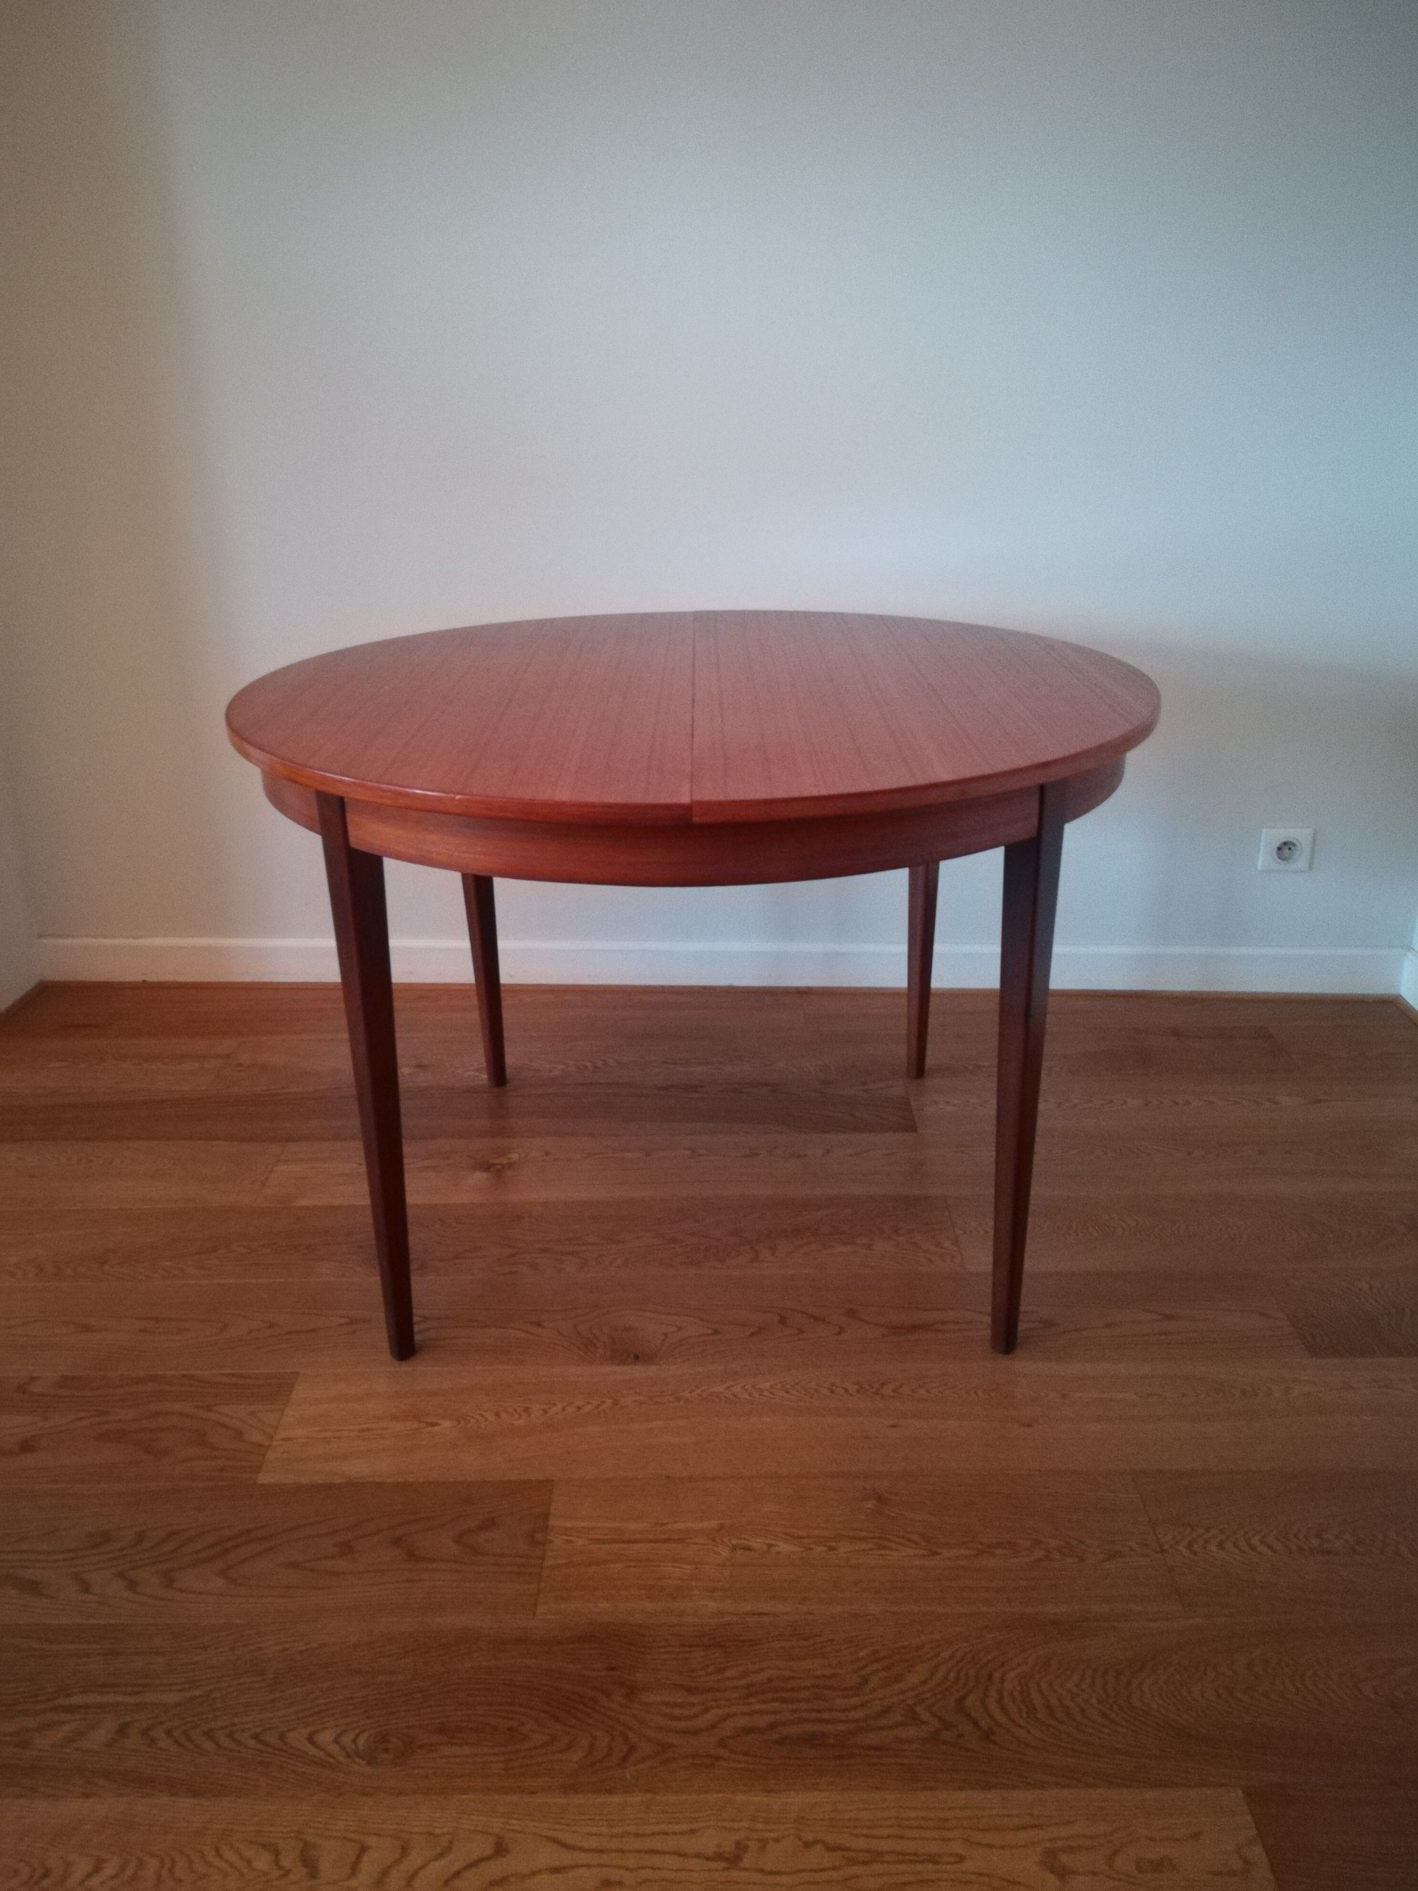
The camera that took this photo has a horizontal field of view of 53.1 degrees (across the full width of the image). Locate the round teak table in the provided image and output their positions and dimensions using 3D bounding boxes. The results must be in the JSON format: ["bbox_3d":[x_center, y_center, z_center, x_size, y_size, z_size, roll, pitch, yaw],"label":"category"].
[{"bbox_3d":[-0.013,0.013,1.882,1.090,0.734,1.090,-1,22,1],"label":"round teak table"}]

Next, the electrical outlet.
[{"bbox_3d":[1.024,-0.169,2.516,0.087,0.076,0.013,0,22,3],"label":"electrical outlet"}]

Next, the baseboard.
[{"bbox_3d":[-0.015,0.038,2.661,2.557,0.092,0.014,0,22,3],"label":"baseboard"}]

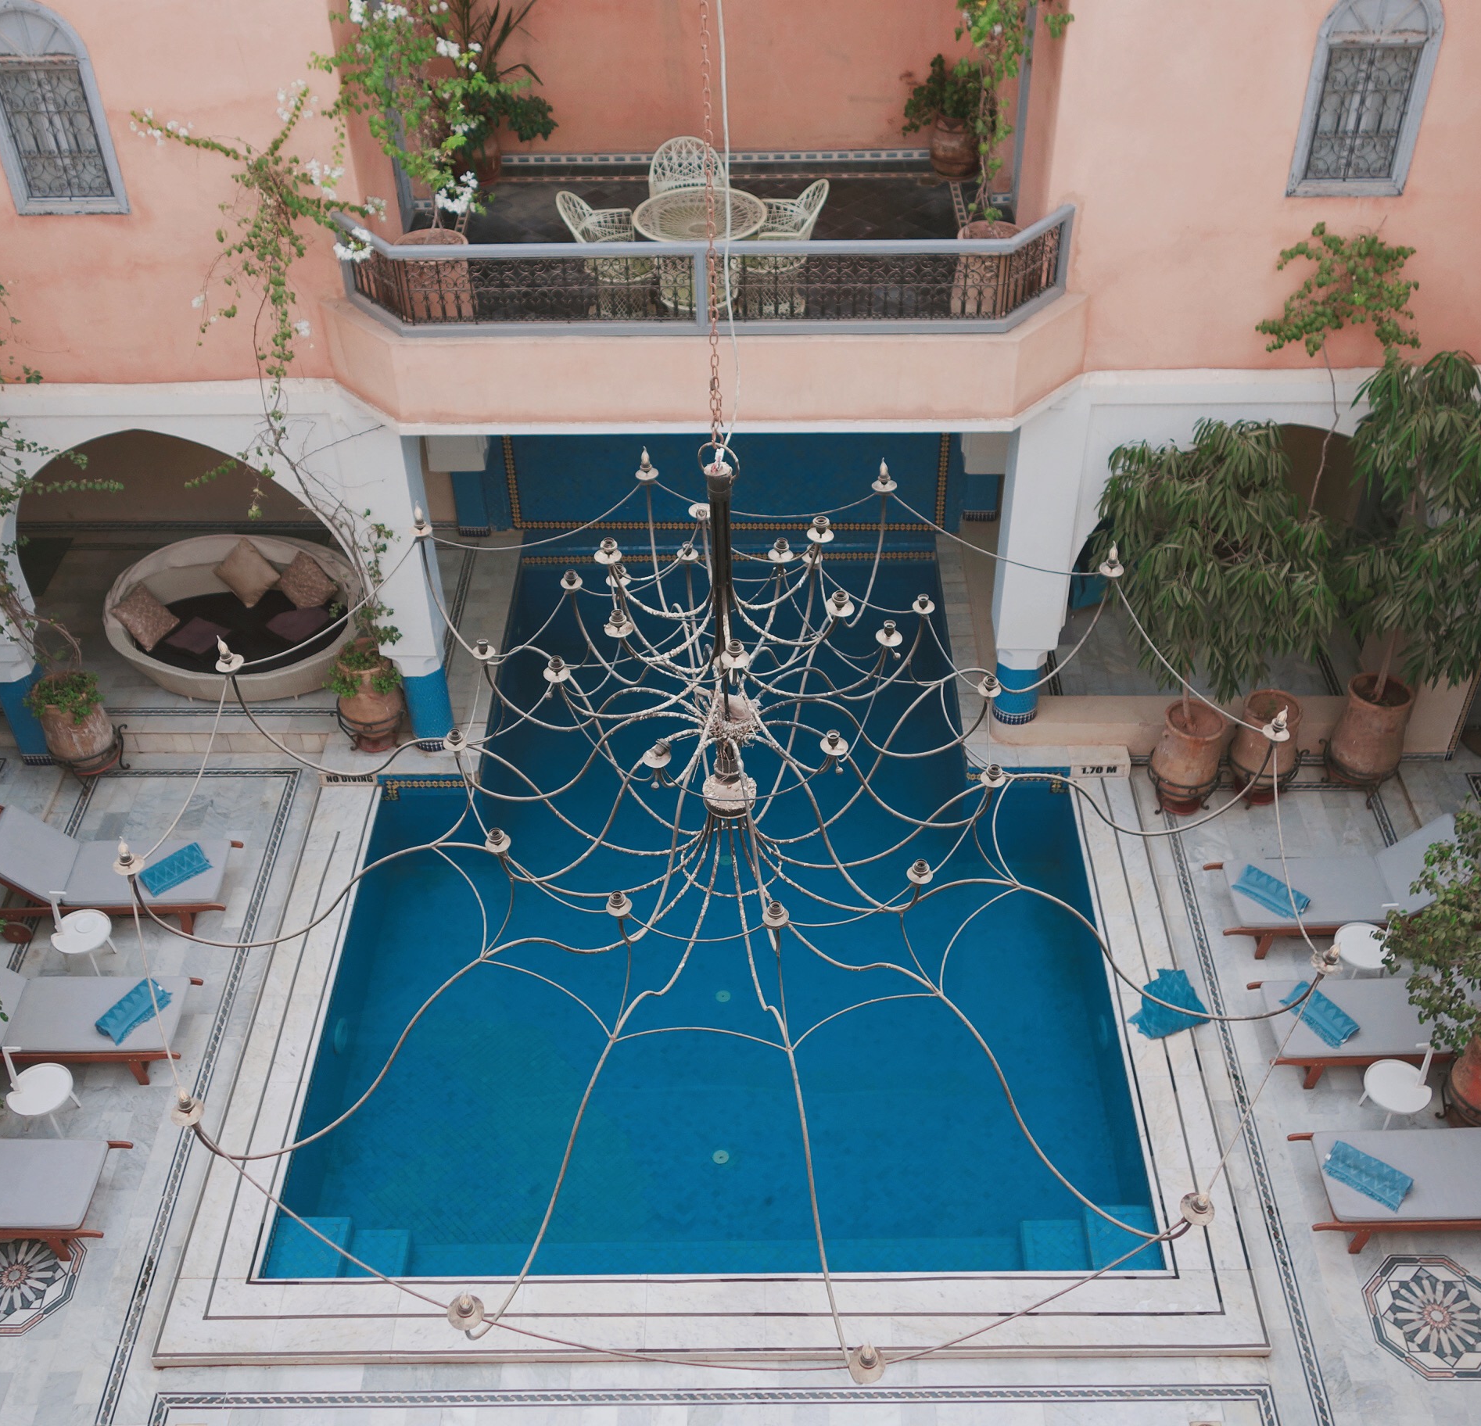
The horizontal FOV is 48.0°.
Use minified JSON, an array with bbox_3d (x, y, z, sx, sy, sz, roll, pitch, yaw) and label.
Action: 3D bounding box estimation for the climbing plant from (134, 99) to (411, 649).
[{"bbox_3d":[-2.897,-2.005,11.561,1.600,4.600,0.800,-1,42,1],"label":"climbing plant"}]

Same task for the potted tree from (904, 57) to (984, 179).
[{"bbox_3d":[1.590,-4.551,12.700,0.700,0.930,0.600,-1,41,1],"label":"potted tree"}]

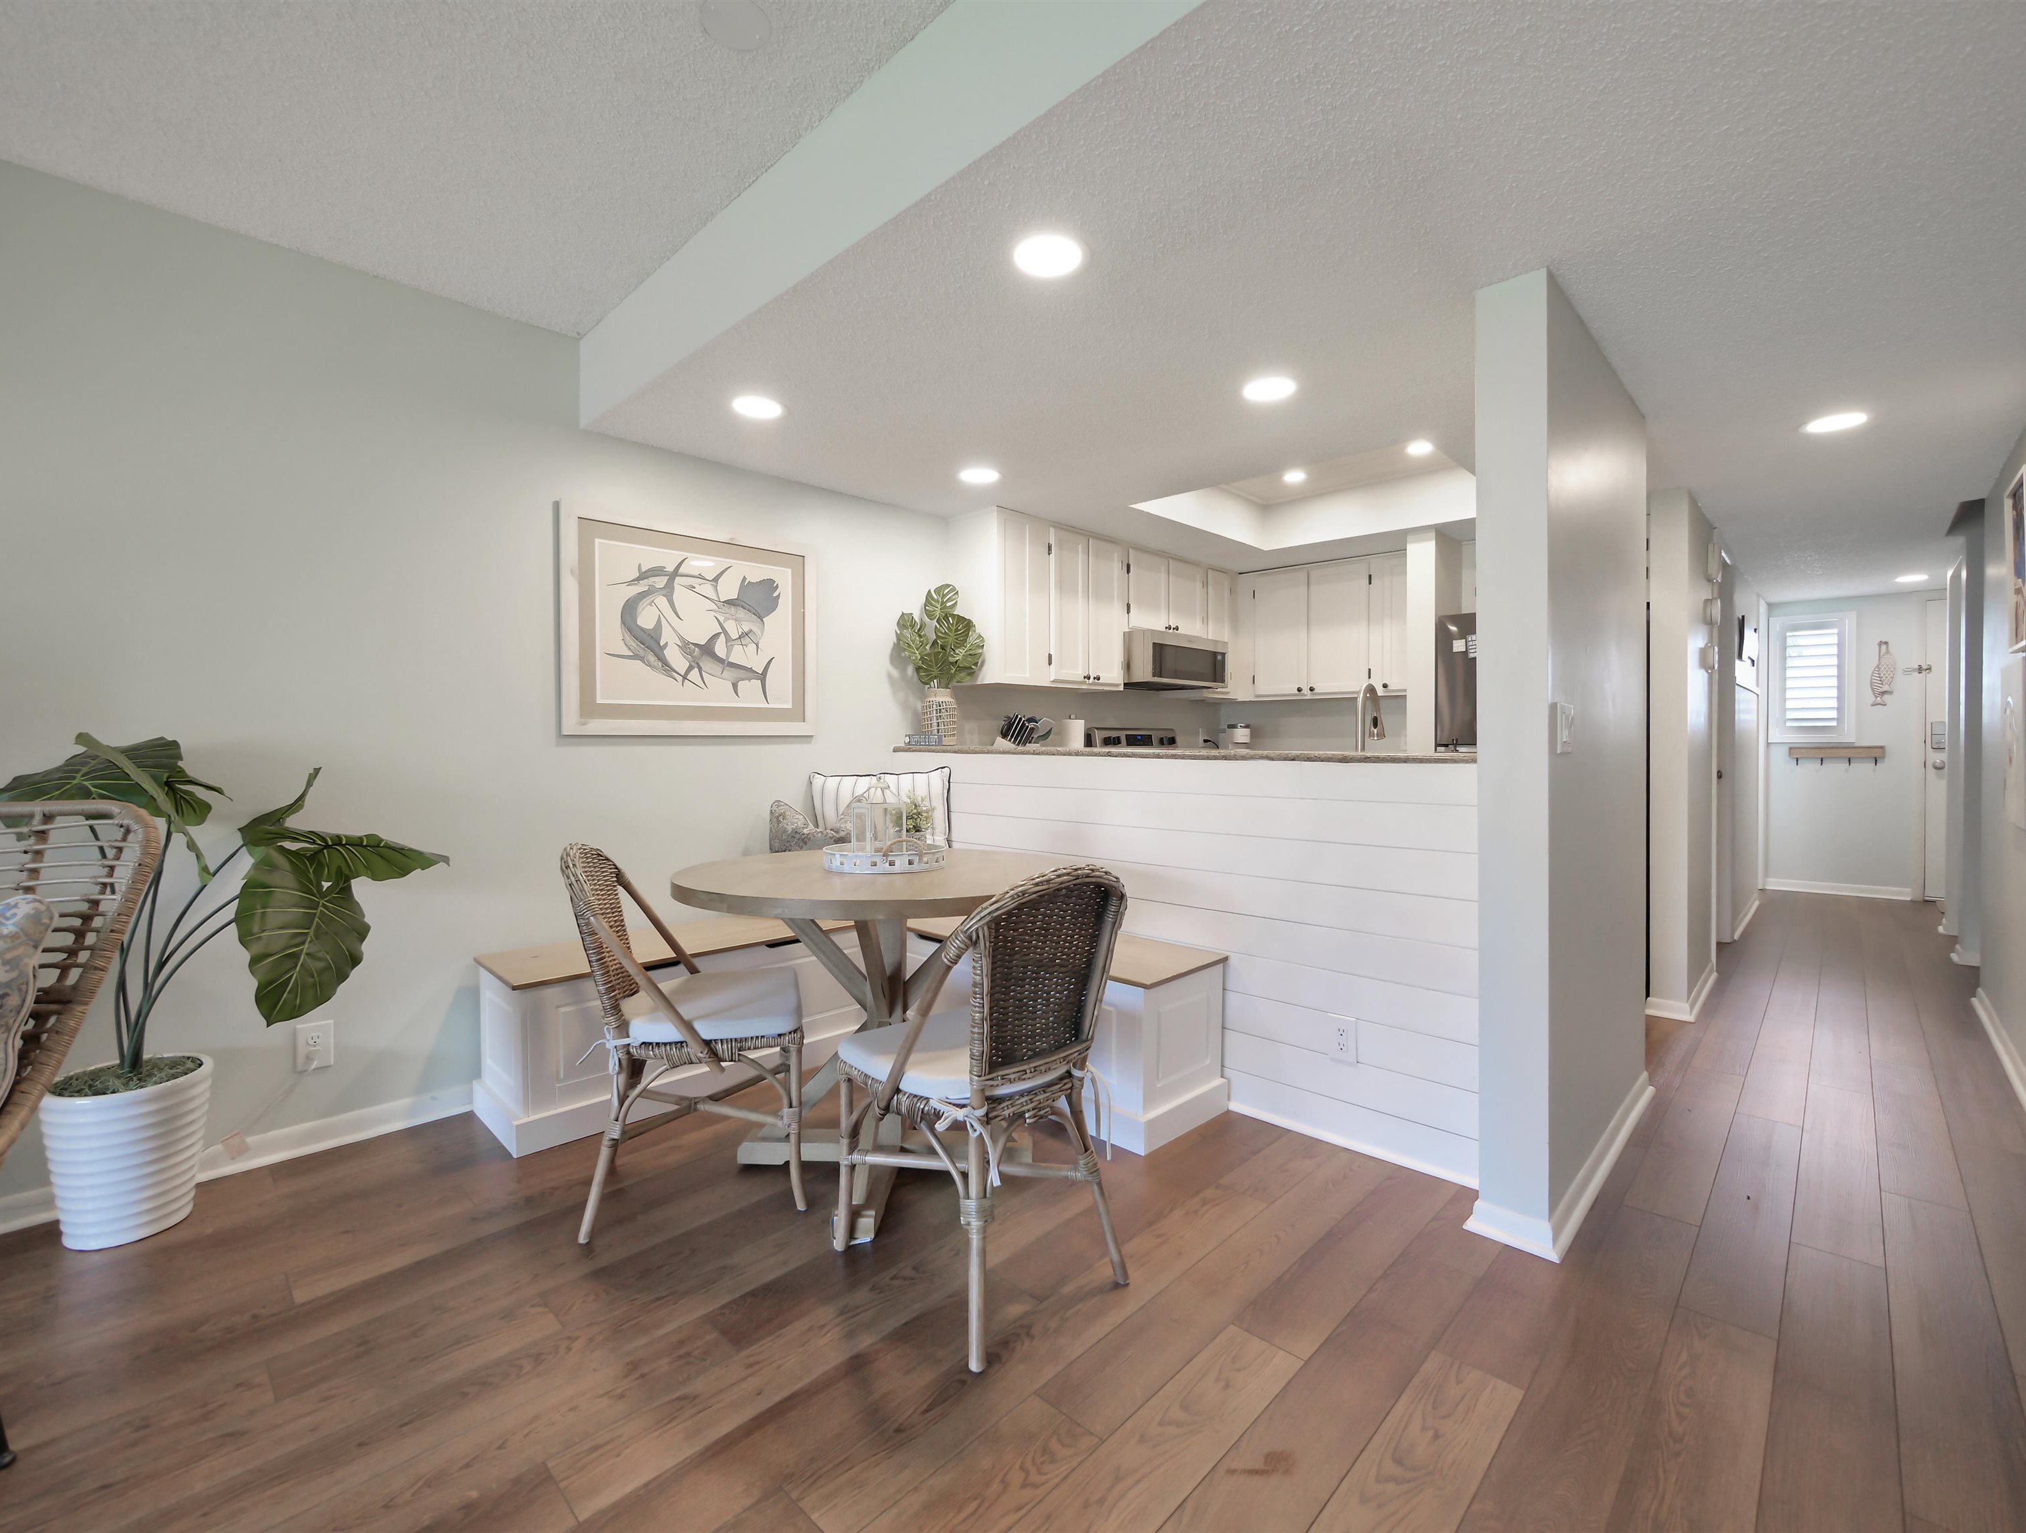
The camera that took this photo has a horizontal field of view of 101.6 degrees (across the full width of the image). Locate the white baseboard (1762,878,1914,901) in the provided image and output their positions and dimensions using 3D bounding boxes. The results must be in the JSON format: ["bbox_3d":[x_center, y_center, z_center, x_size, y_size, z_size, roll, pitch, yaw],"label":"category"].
[{"bbox_3d":[5.587,0.830,5.606,0.022,0.080,0.700,-2,2,-45],"label":"white baseboard"}]

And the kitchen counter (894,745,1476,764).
[{"bbox_3d":[0.396,-0.041,2.889,0.380,0.032,2.320,-2,2,-45],"label":"kitchen counter"}]

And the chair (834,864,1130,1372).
[{"bbox_3d":[-0.076,0.608,1.718,0.470,0.870,0.540,-2,2,-39],"label":"chair"}]

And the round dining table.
[{"bbox_3d":[-0.342,0.653,2.167,0.990,0.768,0.990,-1,1,0],"label":"round dining table"}]

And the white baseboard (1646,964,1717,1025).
[{"bbox_3d":[2.836,0.912,3.485,0.900,0.092,0.150,-2,2,-45],"label":"white baseboard"}]

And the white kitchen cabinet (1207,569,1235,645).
[{"bbox_3d":[1.134,-0.791,5.033,0.330,0.750,0.330,-2,2,-45],"label":"white kitchen cabinet"}]

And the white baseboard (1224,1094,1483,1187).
[{"bbox_3d":[0.877,1.000,2.213,0.022,0.034,0.670,-2,2,-45],"label":"white baseboard"}]

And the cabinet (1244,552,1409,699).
[{"bbox_3d":[1.888,-0.781,4.753,0.340,0.770,1.130,-2,2,-45],"label":"cabinet"}]

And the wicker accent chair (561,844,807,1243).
[{"bbox_3d":[-0.781,0.611,2.053,0.540,0.870,0.470,-1,1,-16],"label":"wicker accent chair"}]

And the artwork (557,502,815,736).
[{"bbox_3d":[-1.136,-0.492,3.005,0.927,0.760,0.030,-2,2,-45],"label":"artwork"}]

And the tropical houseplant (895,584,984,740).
[{"bbox_3d":[-0.298,-0.411,3.536,0.370,0.690,0.360,-2,2,-45],"label":"tropical houseplant"}]

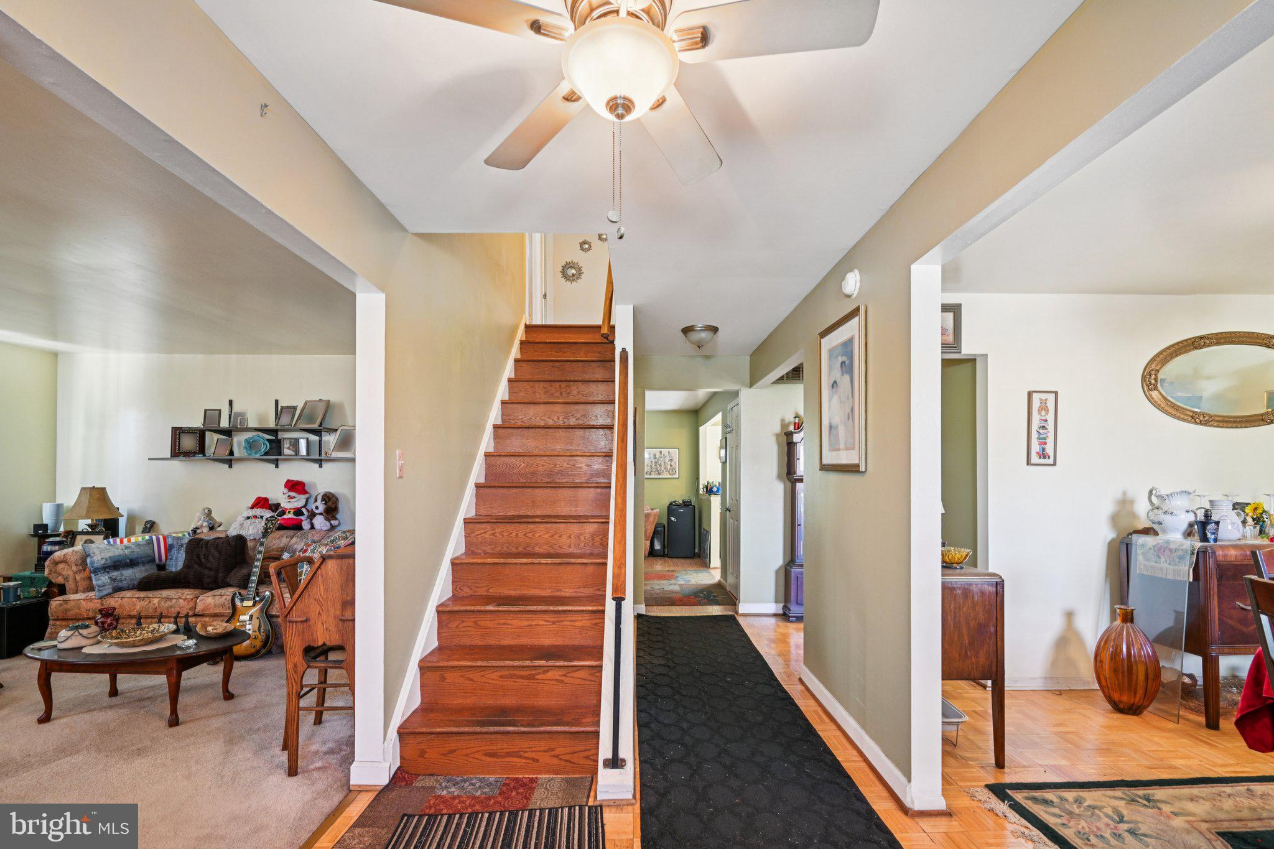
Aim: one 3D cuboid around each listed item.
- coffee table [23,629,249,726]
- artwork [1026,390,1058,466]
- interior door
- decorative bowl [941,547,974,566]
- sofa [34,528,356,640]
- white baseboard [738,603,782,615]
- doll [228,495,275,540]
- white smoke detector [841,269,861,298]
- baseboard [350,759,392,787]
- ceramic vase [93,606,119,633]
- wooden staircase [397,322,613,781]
[{"bbox_3d":[-2.768,1.398,3.163,1.103,0.385,0.719,0,-4,0],"label":"coffee table"},{"bbox_3d":[2.482,0.021,3.460,0.185,0.465,0.025,0,-3,0],"label":"artwork"},{"bbox_3d":[1.050,0.820,6.060,0.060,2.030,0.720,0,-3,0],"label":"interior door"},{"bbox_3d":[1.571,0.667,2.824,0.177,0.089,0.177,0,-4,0],"label":"decorative bowl"},{"bbox_3d":[-3.300,1.280,4.620,2.330,0.870,1.000,0,-3,0],"label":"sofa"},{"bbox_3d":[1.147,1.720,5.280,0.430,0.110,0.020,0,-3,0],"label":"white baseboard"},{"bbox_3d":[-3.335,0.811,4.908,0.354,0.374,0.212,1,-5,-14],"label":"doll"},{"bbox_3d":[1.039,-0.689,2.770,0.051,0.144,0.144,0,-4,0],"label":"white smoke detector"},{"bbox_3d":[-1.109,1.456,2.371,0.163,0.106,0.041,0,-4,0],"label":"baseboard"},{"bbox_3d":[-3.157,1.161,3.370,0.113,0.139,0.113,0,-4,0],"label":"ceramic vase"},{"bbox_3d":[-0.600,0.300,3.760,0.870,2.580,2.650,0,-3,0],"label":"wooden staircase"}]

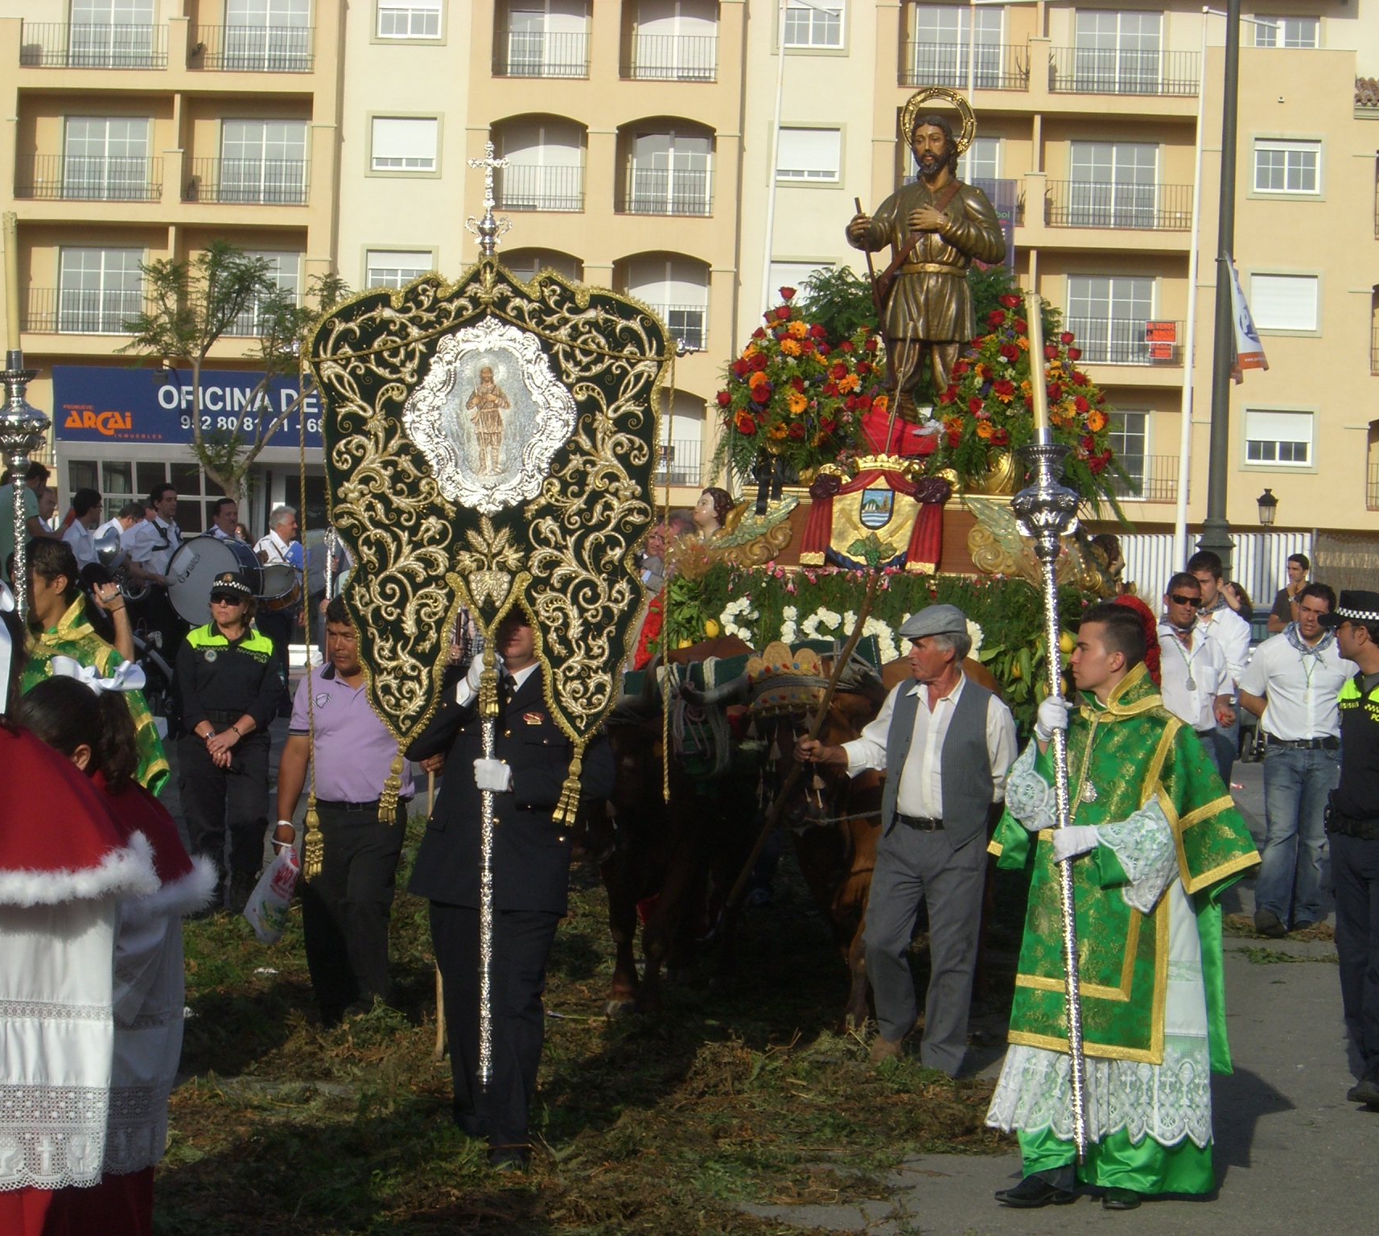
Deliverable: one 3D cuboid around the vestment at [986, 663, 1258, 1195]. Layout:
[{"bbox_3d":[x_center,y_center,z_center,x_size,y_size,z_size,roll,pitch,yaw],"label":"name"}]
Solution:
[{"bbox_3d":[1.257,0.903,13.000,0.700,1.520,0.500,2,1,35],"label":"vestment"}]

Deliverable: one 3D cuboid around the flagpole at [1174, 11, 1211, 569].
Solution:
[{"bbox_3d":[5.920,-3.042,53.000,0.140,8.300,0.140,2,0,0],"label":"flagpole"}]

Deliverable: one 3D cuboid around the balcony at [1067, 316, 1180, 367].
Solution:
[{"bbox_3d":[9.309,-6.016,97.935,3.090,1.040,0.900,2,0,5],"label":"balcony"}]

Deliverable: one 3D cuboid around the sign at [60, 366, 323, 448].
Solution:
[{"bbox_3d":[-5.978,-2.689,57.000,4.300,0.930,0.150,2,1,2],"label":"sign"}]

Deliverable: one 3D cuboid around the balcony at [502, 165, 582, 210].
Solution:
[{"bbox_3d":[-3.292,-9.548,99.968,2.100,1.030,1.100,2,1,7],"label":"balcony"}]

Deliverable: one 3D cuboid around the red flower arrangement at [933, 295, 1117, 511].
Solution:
[{"bbox_3d":[1.565,-1.008,20.800,0.880,0.980,0.800,2,1,0],"label":"red flower arrangement"}]

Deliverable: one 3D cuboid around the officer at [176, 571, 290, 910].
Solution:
[{"bbox_3d":[-2.244,0.601,22.000,0.540,1.670,0.340,2,1,12],"label":"officer"}]

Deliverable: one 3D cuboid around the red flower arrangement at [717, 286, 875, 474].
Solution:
[{"bbox_3d":[0.539,-1.171,22.300,0.800,0.920,0.700,2,0,5],"label":"red flower arrangement"}]

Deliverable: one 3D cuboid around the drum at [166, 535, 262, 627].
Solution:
[{"bbox_3d":[-3.287,-0.254,31.000,0.635,0.635,0.310,3,1,34],"label":"drum"}]

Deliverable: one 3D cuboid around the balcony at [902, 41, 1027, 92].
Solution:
[{"bbox_3d":[6.045,-12.054,98.227,2.810,1.040,0.900,2,0,5],"label":"balcony"}]

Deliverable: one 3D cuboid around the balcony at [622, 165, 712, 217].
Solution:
[{"bbox_3d":[-0.498,-9.365,98.797,2.120,1.070,0.900,2,0,5],"label":"balcony"}]

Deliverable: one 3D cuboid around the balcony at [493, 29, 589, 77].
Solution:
[{"bbox_3d":[-3.237,-12.423,99.039,2.130,1.050,0.900,2,0,5],"label":"balcony"}]

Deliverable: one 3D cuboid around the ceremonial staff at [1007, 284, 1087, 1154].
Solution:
[{"bbox_3d":[1.052,0.315,12.800,0.190,2.483,0.190,-3,1,17],"label":"ceremonial staff"}]

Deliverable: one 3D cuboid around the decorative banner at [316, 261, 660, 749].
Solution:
[{"bbox_3d":[-0.584,-0.324,13.000,1.040,1.410,0.120,0,1,0],"label":"decorative banner"}]

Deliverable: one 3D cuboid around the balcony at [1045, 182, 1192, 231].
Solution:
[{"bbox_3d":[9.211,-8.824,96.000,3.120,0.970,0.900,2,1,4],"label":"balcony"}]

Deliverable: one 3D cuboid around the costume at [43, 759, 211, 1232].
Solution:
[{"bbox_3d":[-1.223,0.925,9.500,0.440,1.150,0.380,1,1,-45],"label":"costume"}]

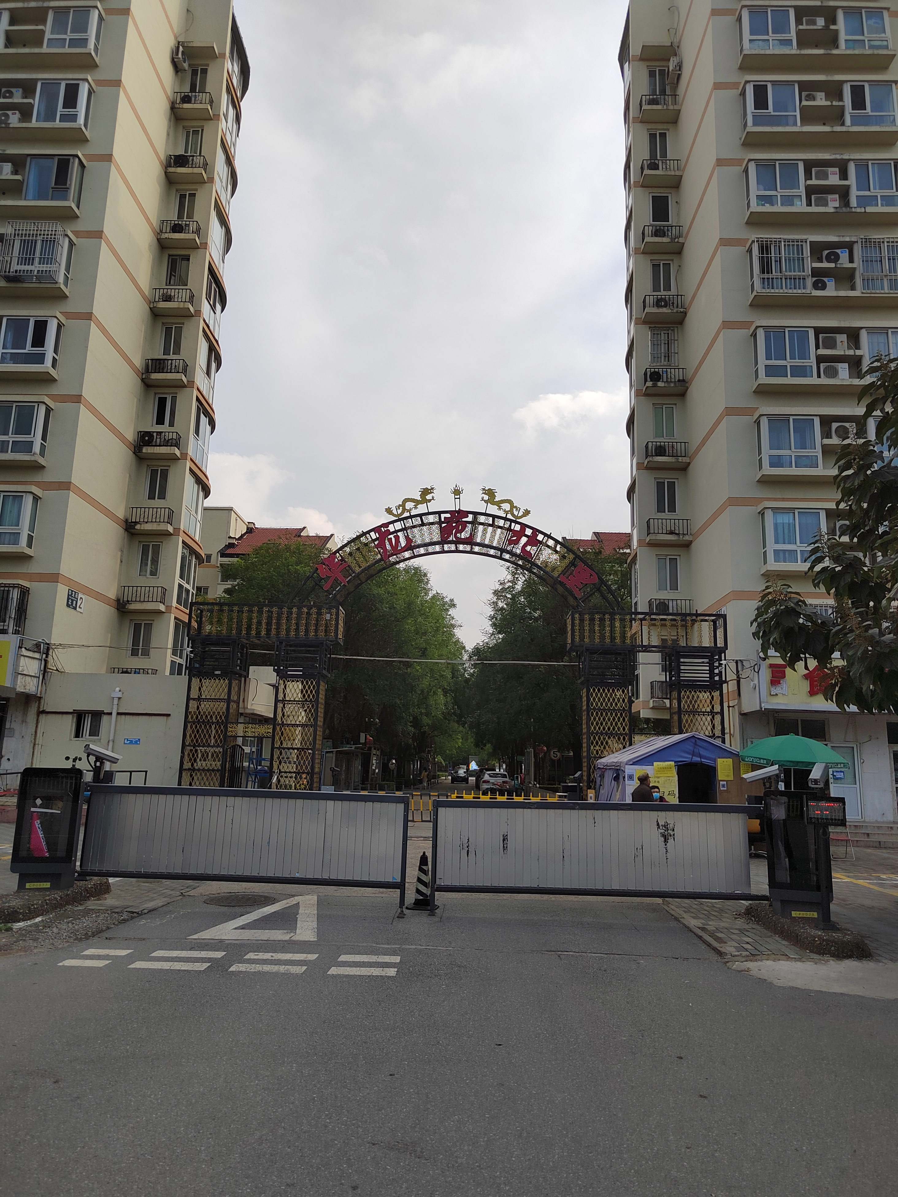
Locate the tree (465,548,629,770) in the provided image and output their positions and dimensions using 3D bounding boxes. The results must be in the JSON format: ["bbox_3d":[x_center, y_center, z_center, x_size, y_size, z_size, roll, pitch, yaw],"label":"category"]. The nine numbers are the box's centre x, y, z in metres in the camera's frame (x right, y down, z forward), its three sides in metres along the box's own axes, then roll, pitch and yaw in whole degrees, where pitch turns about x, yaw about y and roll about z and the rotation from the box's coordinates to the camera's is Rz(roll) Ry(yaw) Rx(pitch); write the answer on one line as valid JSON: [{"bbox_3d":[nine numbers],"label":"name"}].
[{"bbox_3d":[3.775,3.067,30.867,6.200,10.420,6.200,1,-11,2],"label":"tree"}]

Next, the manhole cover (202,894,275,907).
[{"bbox_3d":[-2.372,3.404,8.954,0.790,0.040,0.790,1,-12,2],"label":"manhole cover"}]

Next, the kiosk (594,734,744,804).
[{"bbox_3d":[4.989,4.268,17.455,2.900,2.480,3.050,2,-11,0],"label":"kiosk"}]

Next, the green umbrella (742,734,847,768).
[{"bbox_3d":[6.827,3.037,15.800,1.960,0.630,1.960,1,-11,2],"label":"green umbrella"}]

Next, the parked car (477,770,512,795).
[{"bbox_3d":[2.660,10.754,45.525,1.800,1.470,4.600,1,-11,2],"label":"parked car"}]

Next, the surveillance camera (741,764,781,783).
[{"bbox_3d":[3.759,2.116,9.600,0.450,0.110,0.150,-23,-22,27],"label":"surveillance camera"}]

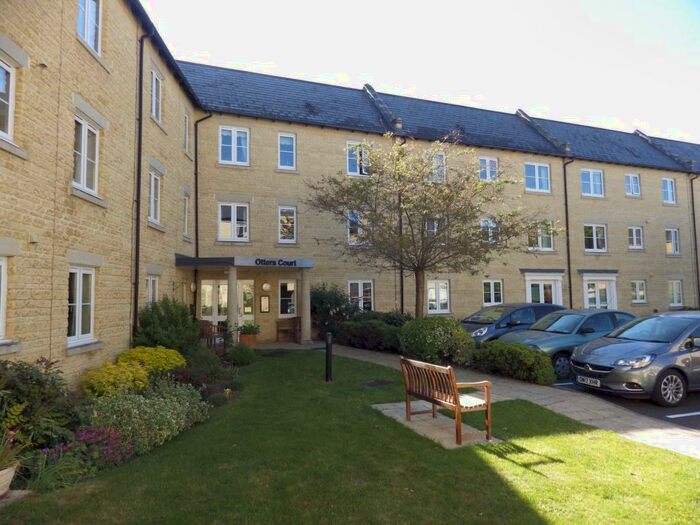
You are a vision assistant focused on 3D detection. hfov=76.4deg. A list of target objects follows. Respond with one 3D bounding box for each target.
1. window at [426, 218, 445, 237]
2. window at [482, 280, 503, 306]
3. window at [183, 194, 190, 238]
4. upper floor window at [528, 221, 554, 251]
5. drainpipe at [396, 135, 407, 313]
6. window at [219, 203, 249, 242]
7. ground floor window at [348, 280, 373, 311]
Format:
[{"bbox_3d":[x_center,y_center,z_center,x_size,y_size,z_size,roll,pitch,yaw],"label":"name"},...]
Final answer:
[{"bbox_3d":[3.708,-1.326,18.933,1.033,1.330,0.120,1,-4,-21],"label":"window"},{"bbox_3d":[6.327,1.368,19.722,1.040,1.090,0.120,1,-4,-21],"label":"window"},{"bbox_3d":[-5.461,-1.463,14.780,0.120,1.350,0.640,0,-4,-3],"label":"window"},{"bbox_3d":[9.318,-1.292,21.742,1.594,1.470,0.120,1,-4,-21],"label":"upper floor window"},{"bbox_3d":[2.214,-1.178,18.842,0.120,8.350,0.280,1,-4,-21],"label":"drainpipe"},{"bbox_3d":[-4.225,-1.443,16.221,1.060,1.370,0.120,1,-4,-21],"label":"window"},{"bbox_3d":[0.450,1.431,17.779,1.060,1.400,0.120,1,-4,-21],"label":"ground floor window"}]

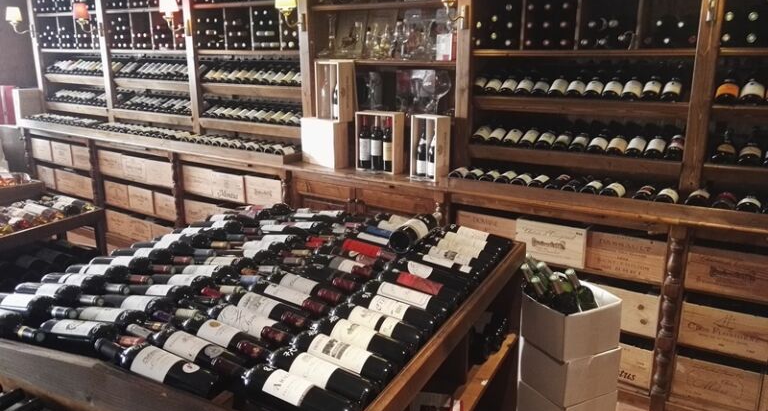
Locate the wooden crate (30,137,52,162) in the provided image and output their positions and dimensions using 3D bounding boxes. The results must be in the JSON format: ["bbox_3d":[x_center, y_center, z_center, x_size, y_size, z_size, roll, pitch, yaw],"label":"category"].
[{"bbox_3d":[-2.958,-0.553,5.345,0.325,0.186,0.480,10,17,32],"label":"wooden crate"}]

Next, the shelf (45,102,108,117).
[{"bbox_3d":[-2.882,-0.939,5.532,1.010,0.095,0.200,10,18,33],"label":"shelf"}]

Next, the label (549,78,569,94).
[{"bbox_3d":[0.867,-0.590,2.815,0.076,0.035,0.095,8,37,29],"label":"label"}]

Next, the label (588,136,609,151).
[{"bbox_3d":[1.028,-0.298,2.731,0.076,0.025,0.080,9,39,30],"label":"label"}]

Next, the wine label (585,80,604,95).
[{"bbox_3d":[0.993,-0.557,2.687,0.075,0.025,0.085,9,41,30],"label":"wine label"}]

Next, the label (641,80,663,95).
[{"bbox_3d":[1.230,-0.540,2.610,0.076,0.035,0.095,8,37,29],"label":"label"}]

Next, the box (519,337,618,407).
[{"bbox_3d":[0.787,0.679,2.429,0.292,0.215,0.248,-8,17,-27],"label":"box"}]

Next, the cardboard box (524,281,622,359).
[{"bbox_3d":[0.762,0.466,2.321,0.292,0.204,0.243,-8,15,-25],"label":"cardboard box"}]

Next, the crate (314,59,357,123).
[{"bbox_3d":[-0.295,-0.678,3.400,0.100,0.337,0.220,-13,20,-41],"label":"crate"}]

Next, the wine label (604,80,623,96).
[{"bbox_3d":[1.061,-0.544,2.647,0.076,0.025,0.088,9,41,30],"label":"wine label"}]

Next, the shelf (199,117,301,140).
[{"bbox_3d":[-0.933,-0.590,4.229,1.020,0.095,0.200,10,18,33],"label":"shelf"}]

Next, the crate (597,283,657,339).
[{"bbox_3d":[1.204,0.433,2.800,0.335,0.203,0.420,10,18,33],"label":"crate"}]

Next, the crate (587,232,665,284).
[{"bbox_3d":[1.185,0.176,2.703,0.330,0.182,0.480,8,17,29],"label":"crate"}]

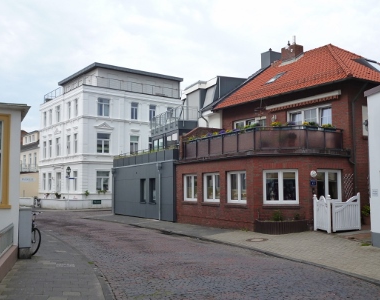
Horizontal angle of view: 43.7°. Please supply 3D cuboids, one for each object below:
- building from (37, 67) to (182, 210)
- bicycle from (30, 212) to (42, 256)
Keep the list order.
[{"bbox_3d":[-9.481,-0.804,55.781,12.509,14.677,13.297,3,-6,-36],"label":"building"},{"bbox_3d":[-4.394,2.216,12.646,0.600,1.100,1.780,4,-7,-42],"label":"bicycle"}]

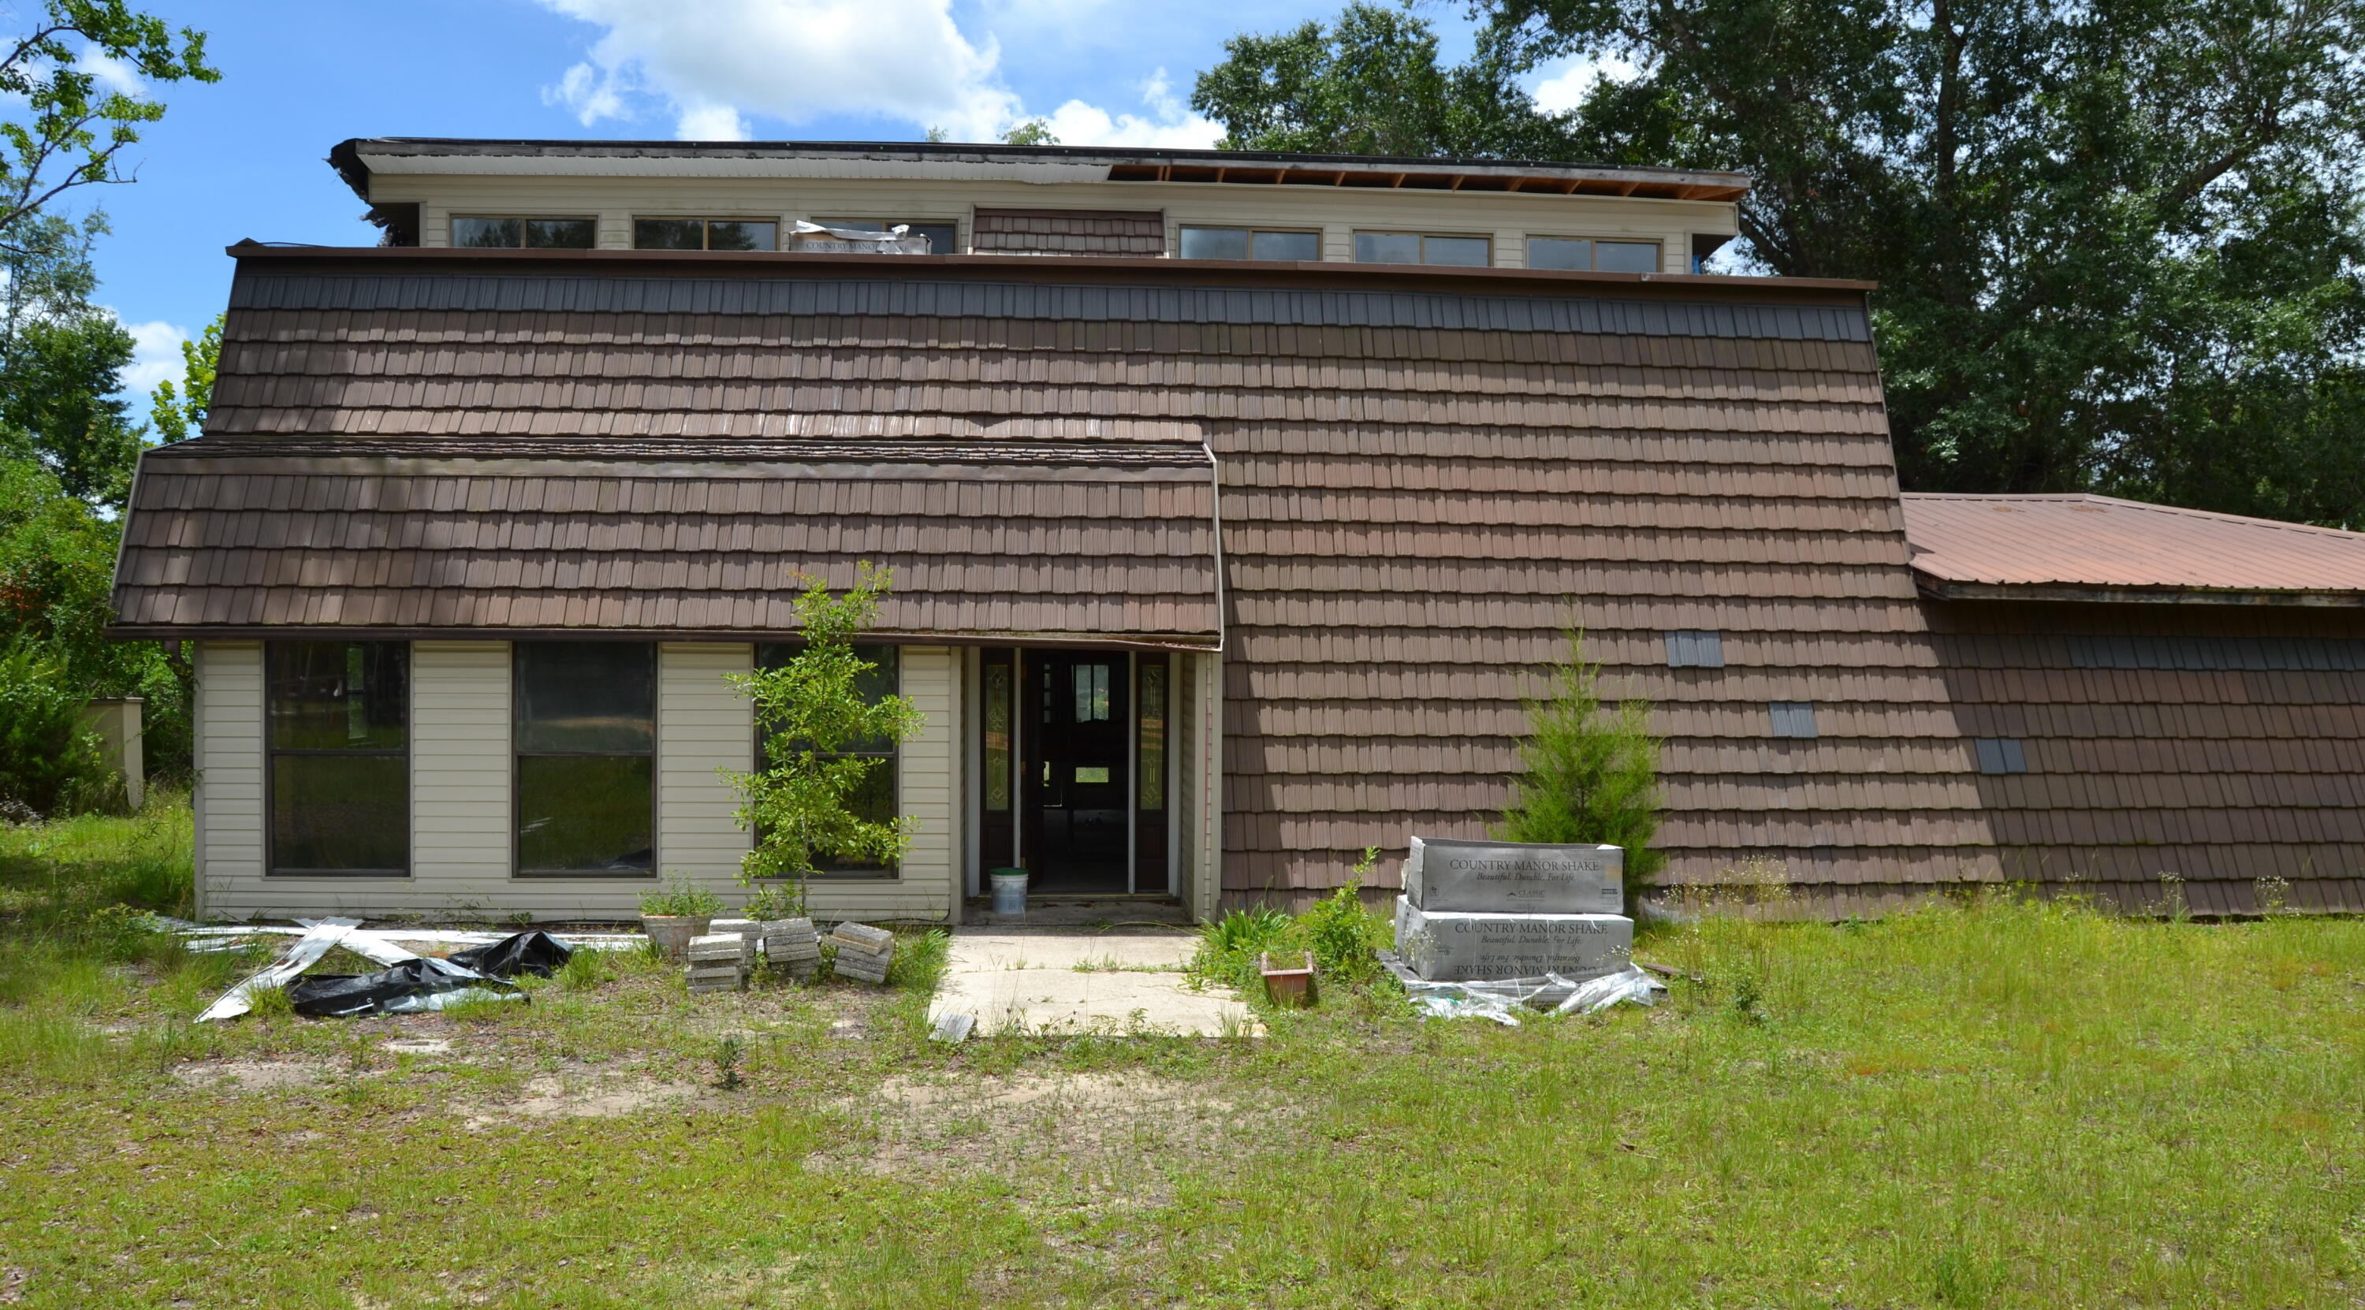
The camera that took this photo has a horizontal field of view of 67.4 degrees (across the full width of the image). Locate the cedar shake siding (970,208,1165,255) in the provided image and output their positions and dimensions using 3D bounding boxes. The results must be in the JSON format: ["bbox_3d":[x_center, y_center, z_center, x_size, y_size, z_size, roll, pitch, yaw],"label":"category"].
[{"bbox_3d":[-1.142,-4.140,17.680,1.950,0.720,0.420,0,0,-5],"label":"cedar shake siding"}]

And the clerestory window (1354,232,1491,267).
[{"bbox_3d":[2.458,-4.070,18.150,1.460,0.550,0.100,0,0,-5],"label":"clerestory window"}]

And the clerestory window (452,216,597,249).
[{"bbox_3d":[-6.481,-4.050,17.450,1.430,0.550,0.100,0,0,-5],"label":"clerestory window"}]

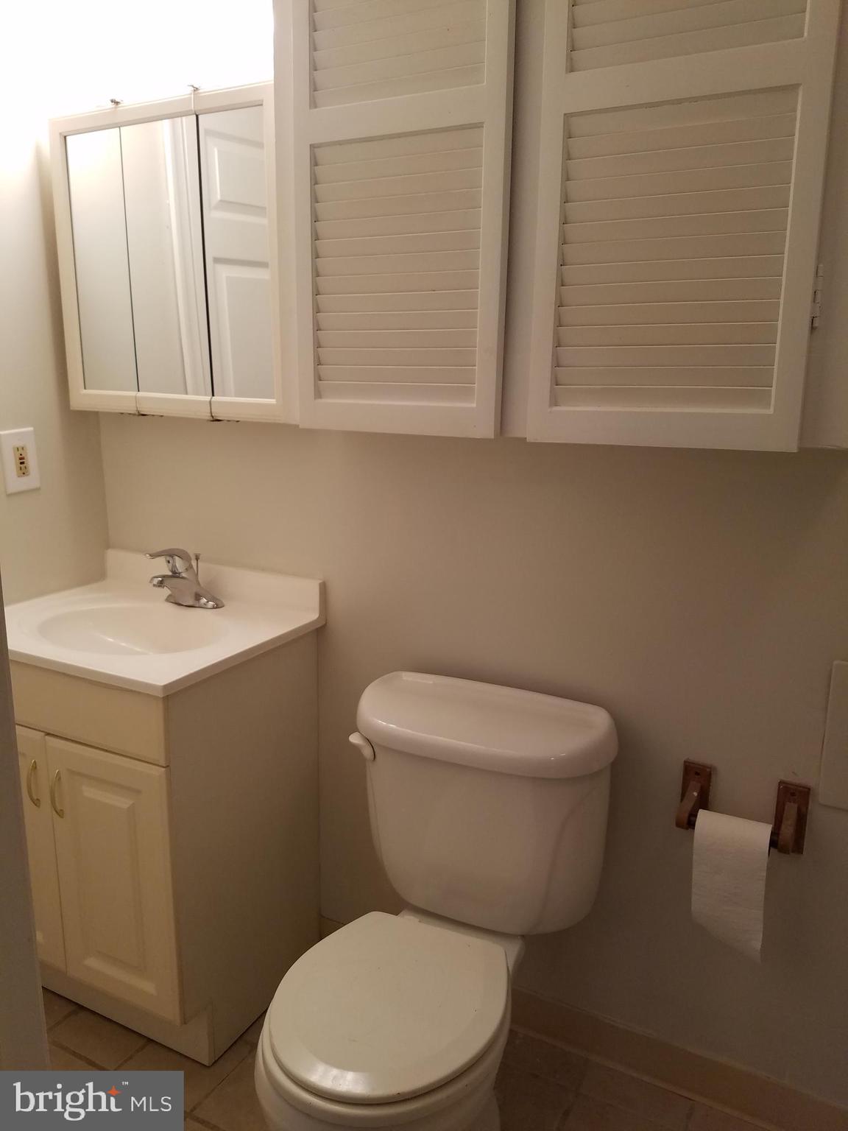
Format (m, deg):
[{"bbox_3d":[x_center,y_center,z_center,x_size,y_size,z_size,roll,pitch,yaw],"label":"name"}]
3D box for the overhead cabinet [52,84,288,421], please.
[{"bbox_3d":[-0.487,-0.608,1.730,0.583,0.587,0.115,7,14,26],"label":"overhead cabinet"}]

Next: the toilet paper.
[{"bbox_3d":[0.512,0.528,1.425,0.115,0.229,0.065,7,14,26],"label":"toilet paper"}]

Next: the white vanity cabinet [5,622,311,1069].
[{"bbox_3d":[-0.608,0.525,1.850,0.609,0.802,0.452,7,14,26],"label":"white vanity cabinet"}]

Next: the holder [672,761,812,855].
[{"bbox_3d":[0.528,0.428,1.427,0.204,0.122,0.104,7,14,26],"label":"holder"}]

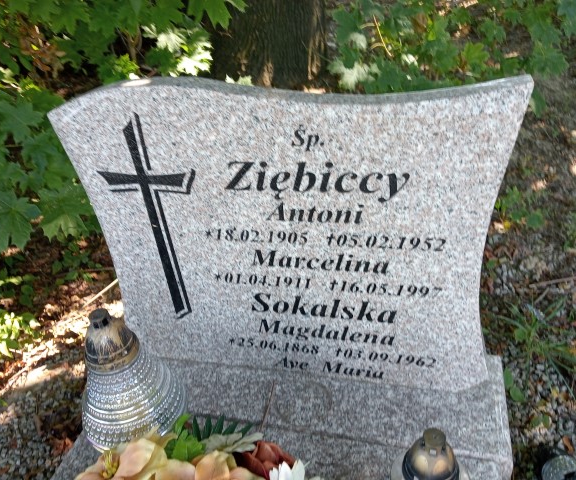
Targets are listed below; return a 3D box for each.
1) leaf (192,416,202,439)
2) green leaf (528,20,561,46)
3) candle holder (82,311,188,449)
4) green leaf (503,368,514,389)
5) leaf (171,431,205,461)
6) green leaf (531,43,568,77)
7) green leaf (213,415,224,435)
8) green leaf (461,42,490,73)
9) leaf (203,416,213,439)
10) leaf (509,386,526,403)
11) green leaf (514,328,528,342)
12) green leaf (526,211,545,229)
[{"bbox_3d":[-0.136,0.280,0.770,0.015,0.032,0.015,-7,29,0],"label":"leaf"},{"bbox_3d":[0.869,-0.700,1.750,0.115,0.085,0.060,-7,29,0],"label":"green leaf"},{"bbox_3d":[-0.272,0.211,0.817,0.170,0.235,0.170,-7,29,0],"label":"candle holder"},{"bbox_3d":[0.504,0.316,1.180,0.028,0.025,0.042,-7,29,0],"label":"green leaf"},{"bbox_3d":[-0.141,0.290,0.730,0.048,0.035,0.035,-7,29,0],"label":"leaf"},{"bbox_3d":[0.882,-0.611,1.750,0.130,0.110,0.060,-7,29,0],"label":"green leaf"},{"bbox_3d":[-0.104,0.277,0.775,0.015,0.031,0.014,-7,29,0],"label":"green leaf"},{"bbox_3d":[0.635,-0.618,1.750,0.098,0.095,0.055,-7,29,0],"label":"green leaf"},{"bbox_3d":[-0.118,0.280,0.770,0.015,0.032,0.015,-7,29,0],"label":"leaf"},{"bbox_3d":[0.520,0.350,1.170,0.038,0.020,0.043,-7,29,0],"label":"leaf"},{"bbox_3d":[0.599,0.246,1.330,0.037,0.020,0.040,-7,29,0],"label":"green leaf"},{"bbox_3d":[0.838,-0.069,1.750,0.068,0.035,0.070,-7,29,0],"label":"green leaf"}]

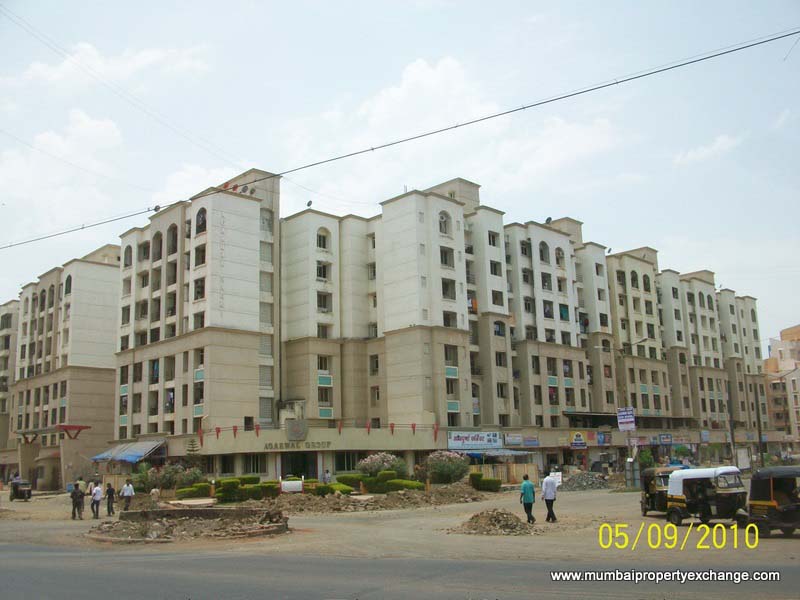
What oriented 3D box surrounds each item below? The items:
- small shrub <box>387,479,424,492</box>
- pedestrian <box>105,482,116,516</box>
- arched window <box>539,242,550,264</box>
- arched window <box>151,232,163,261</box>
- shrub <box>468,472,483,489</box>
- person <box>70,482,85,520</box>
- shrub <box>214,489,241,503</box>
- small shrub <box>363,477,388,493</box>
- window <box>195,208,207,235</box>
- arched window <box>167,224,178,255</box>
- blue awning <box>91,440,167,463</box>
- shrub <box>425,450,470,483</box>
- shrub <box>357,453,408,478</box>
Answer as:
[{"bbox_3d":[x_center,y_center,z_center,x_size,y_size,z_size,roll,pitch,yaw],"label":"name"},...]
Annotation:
[{"bbox_3d":[0.372,12.556,50.000,2.450,0.900,1.400,-1,-12,0],"label":"small shrub"},{"bbox_3d":[-13.829,9.533,35.300,0.500,1.560,0.420,-11,-16,38],"label":"pedestrian"},{"bbox_3d":[14.992,-4.916,76.513,1.741,2.292,0.300,10,-16,-44],"label":"arched window"},{"bbox_3d":[-22.965,-5.098,70.453,0.300,2.950,2.080,10,-17,-44],"label":"arched window"},{"bbox_3d":[5.156,12.347,50.500,0.900,1.050,0.900,-2,-12,0],"label":"shrub"},{"bbox_3d":[-14.945,9.341,34.269,0.550,1.613,0.400,6,-14,-32],"label":"person"},{"bbox_3d":[-10.240,11.600,43.897,1.602,0.797,1.200,1,-12,-13],"label":"shrub"},{"bbox_3d":[-1.569,11.850,47.348,1.681,1.068,1.300,-1,-12,-2],"label":"small shrub"},{"bbox_3d":[-17.371,-6.972,65.081,0.250,2.280,1.750,10,-17,-44],"label":"window"},{"bbox_3d":[-21.014,-5.618,68.669,0.300,2.850,2.000,10,-17,-43],"label":"arched window"},{"bbox_3d":[-22.852,12.872,62.159,2.300,1.700,8.600,10,-17,-43],"label":"blue awning"},{"bbox_3d":[3.502,12.304,54.527,3.414,2.364,2.800,-2,-12,3],"label":"shrub"},{"bbox_3d":[-1.280,12.349,54.102,3.825,2.335,2.800,-1,-12,-2],"label":"shrub"}]

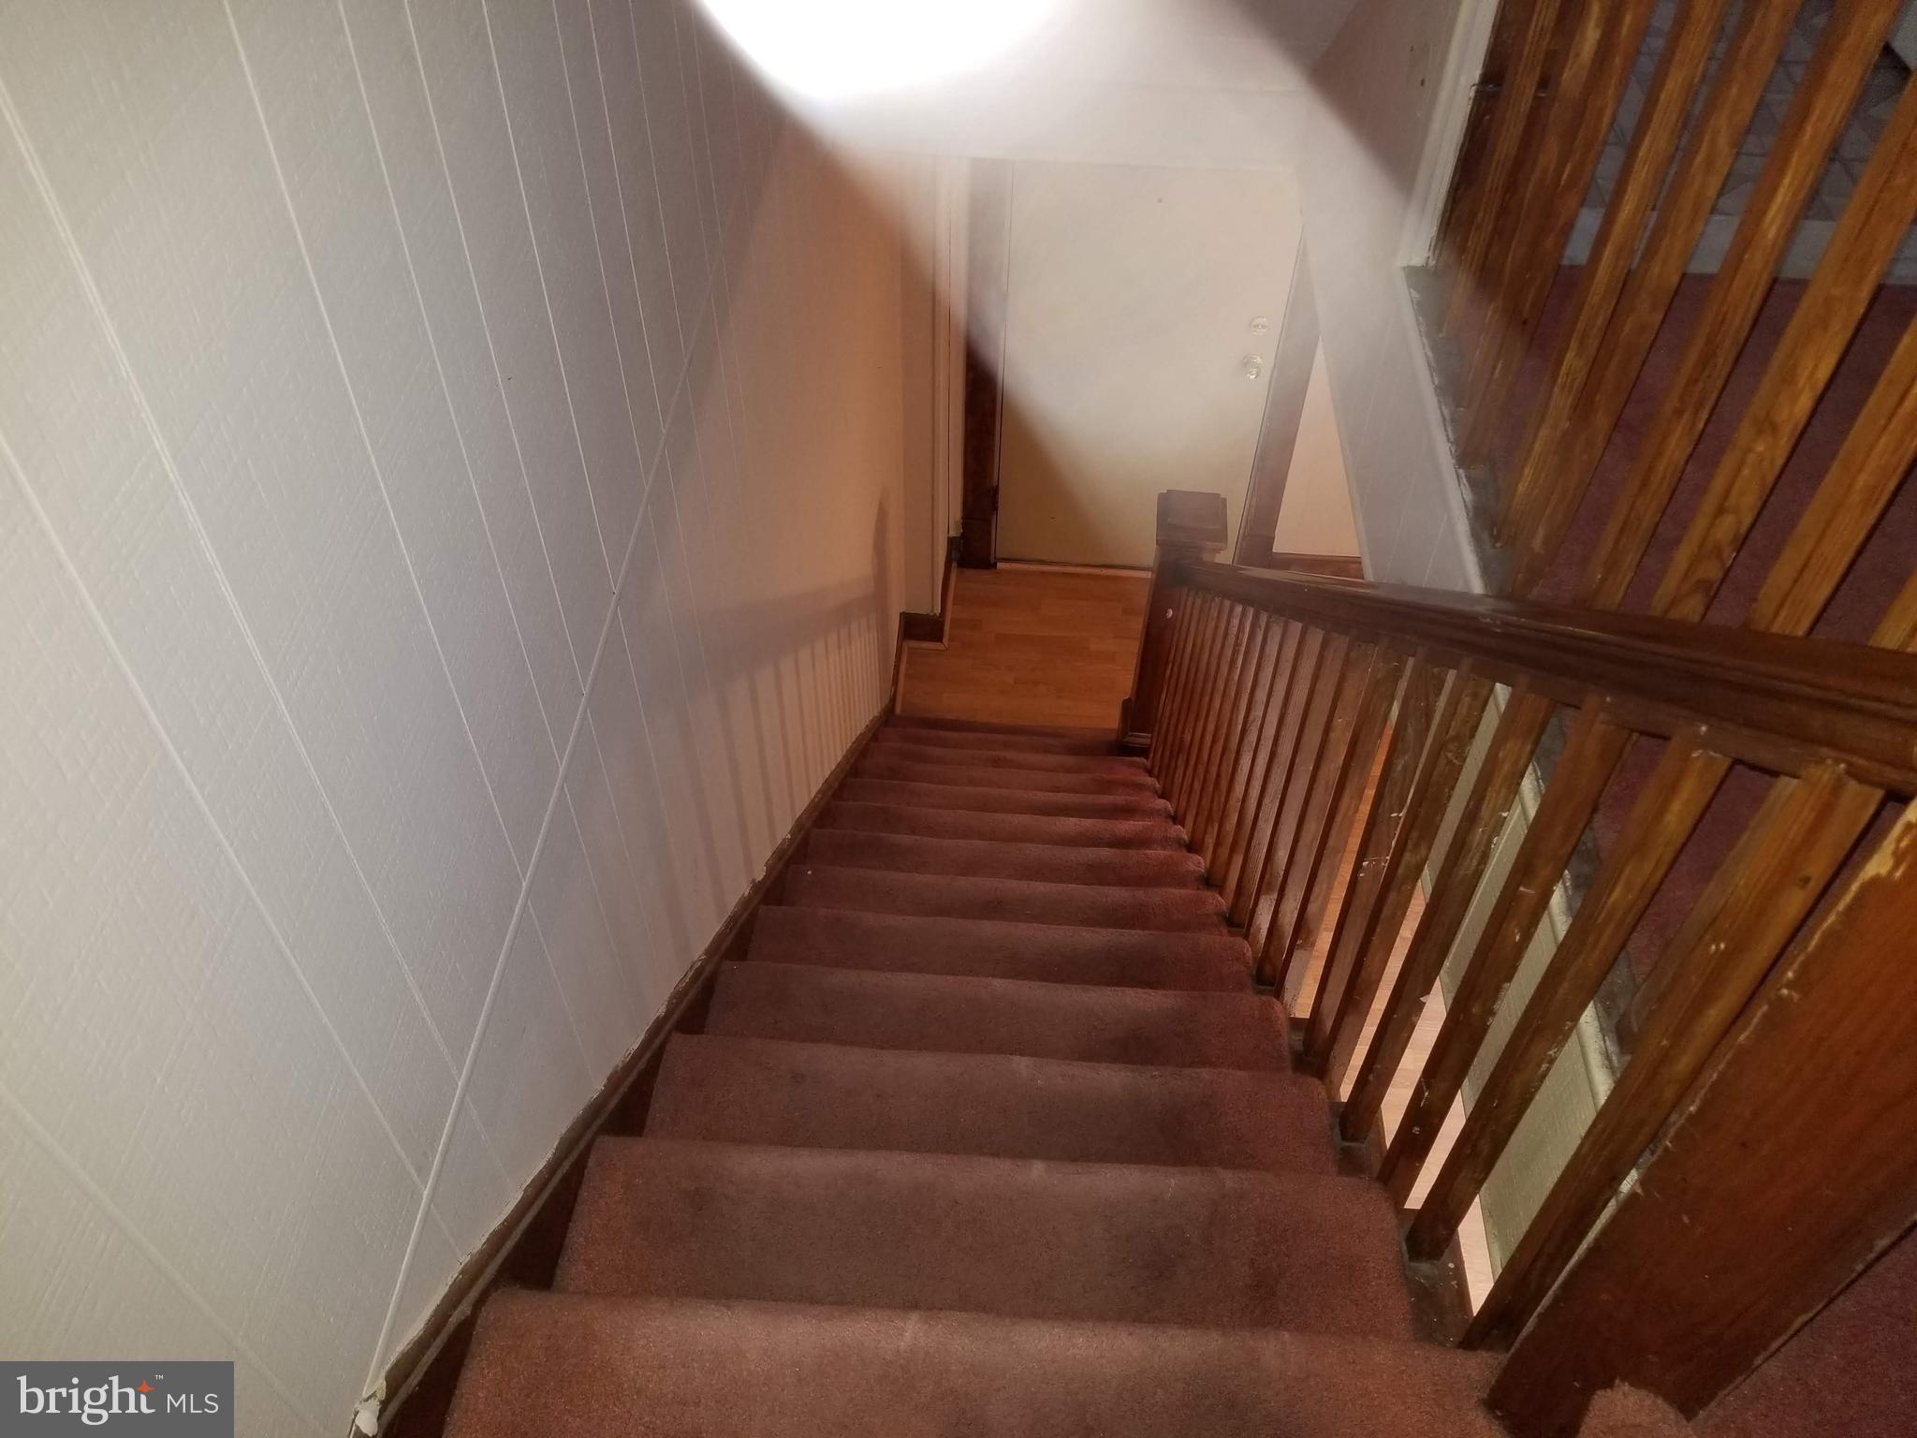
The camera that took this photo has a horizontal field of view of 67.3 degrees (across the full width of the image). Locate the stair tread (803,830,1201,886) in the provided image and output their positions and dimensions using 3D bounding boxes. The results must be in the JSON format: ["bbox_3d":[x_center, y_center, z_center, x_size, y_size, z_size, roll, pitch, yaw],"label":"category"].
[{"bbox_3d":[0.086,0.373,2.991,0.841,0.059,0.262,3,46,2],"label":"stair tread"}]

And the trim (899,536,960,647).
[{"bbox_3d":[-0.109,-0.497,5.537,0.176,0.148,0.492,3,46,2],"label":"trim"}]

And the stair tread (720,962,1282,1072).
[{"bbox_3d":[0.047,0.498,2.075,0.841,0.059,0.262,3,46,2],"label":"stair tread"}]

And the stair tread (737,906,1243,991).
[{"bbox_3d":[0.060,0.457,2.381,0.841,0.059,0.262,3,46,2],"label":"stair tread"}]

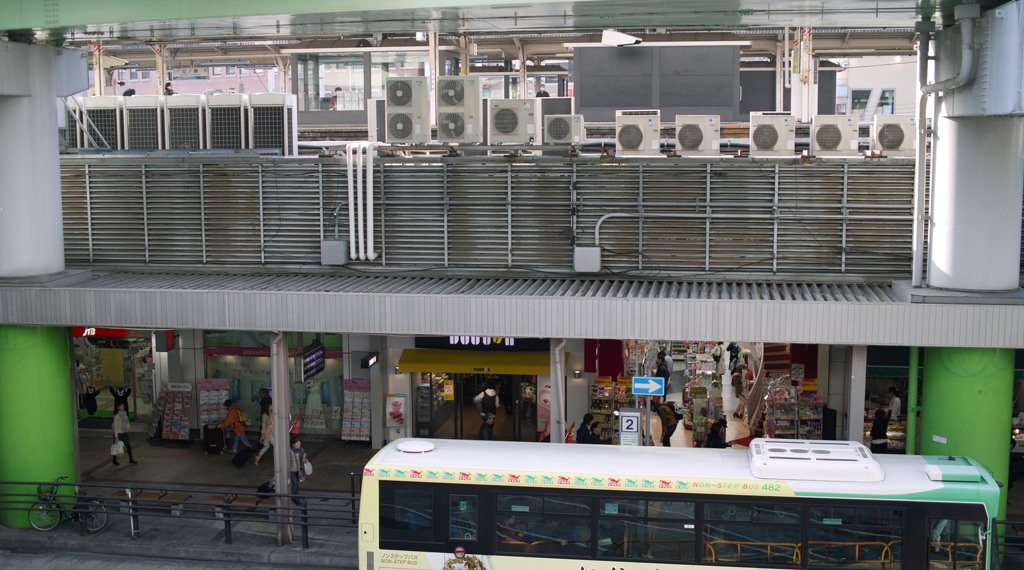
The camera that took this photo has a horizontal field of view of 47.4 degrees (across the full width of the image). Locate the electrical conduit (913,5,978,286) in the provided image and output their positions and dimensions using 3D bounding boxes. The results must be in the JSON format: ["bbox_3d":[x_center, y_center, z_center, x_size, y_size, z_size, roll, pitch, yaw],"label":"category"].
[{"bbox_3d":[7.350,-2.208,19.841,0.530,4.750,2.480,1,6,10],"label":"electrical conduit"}]

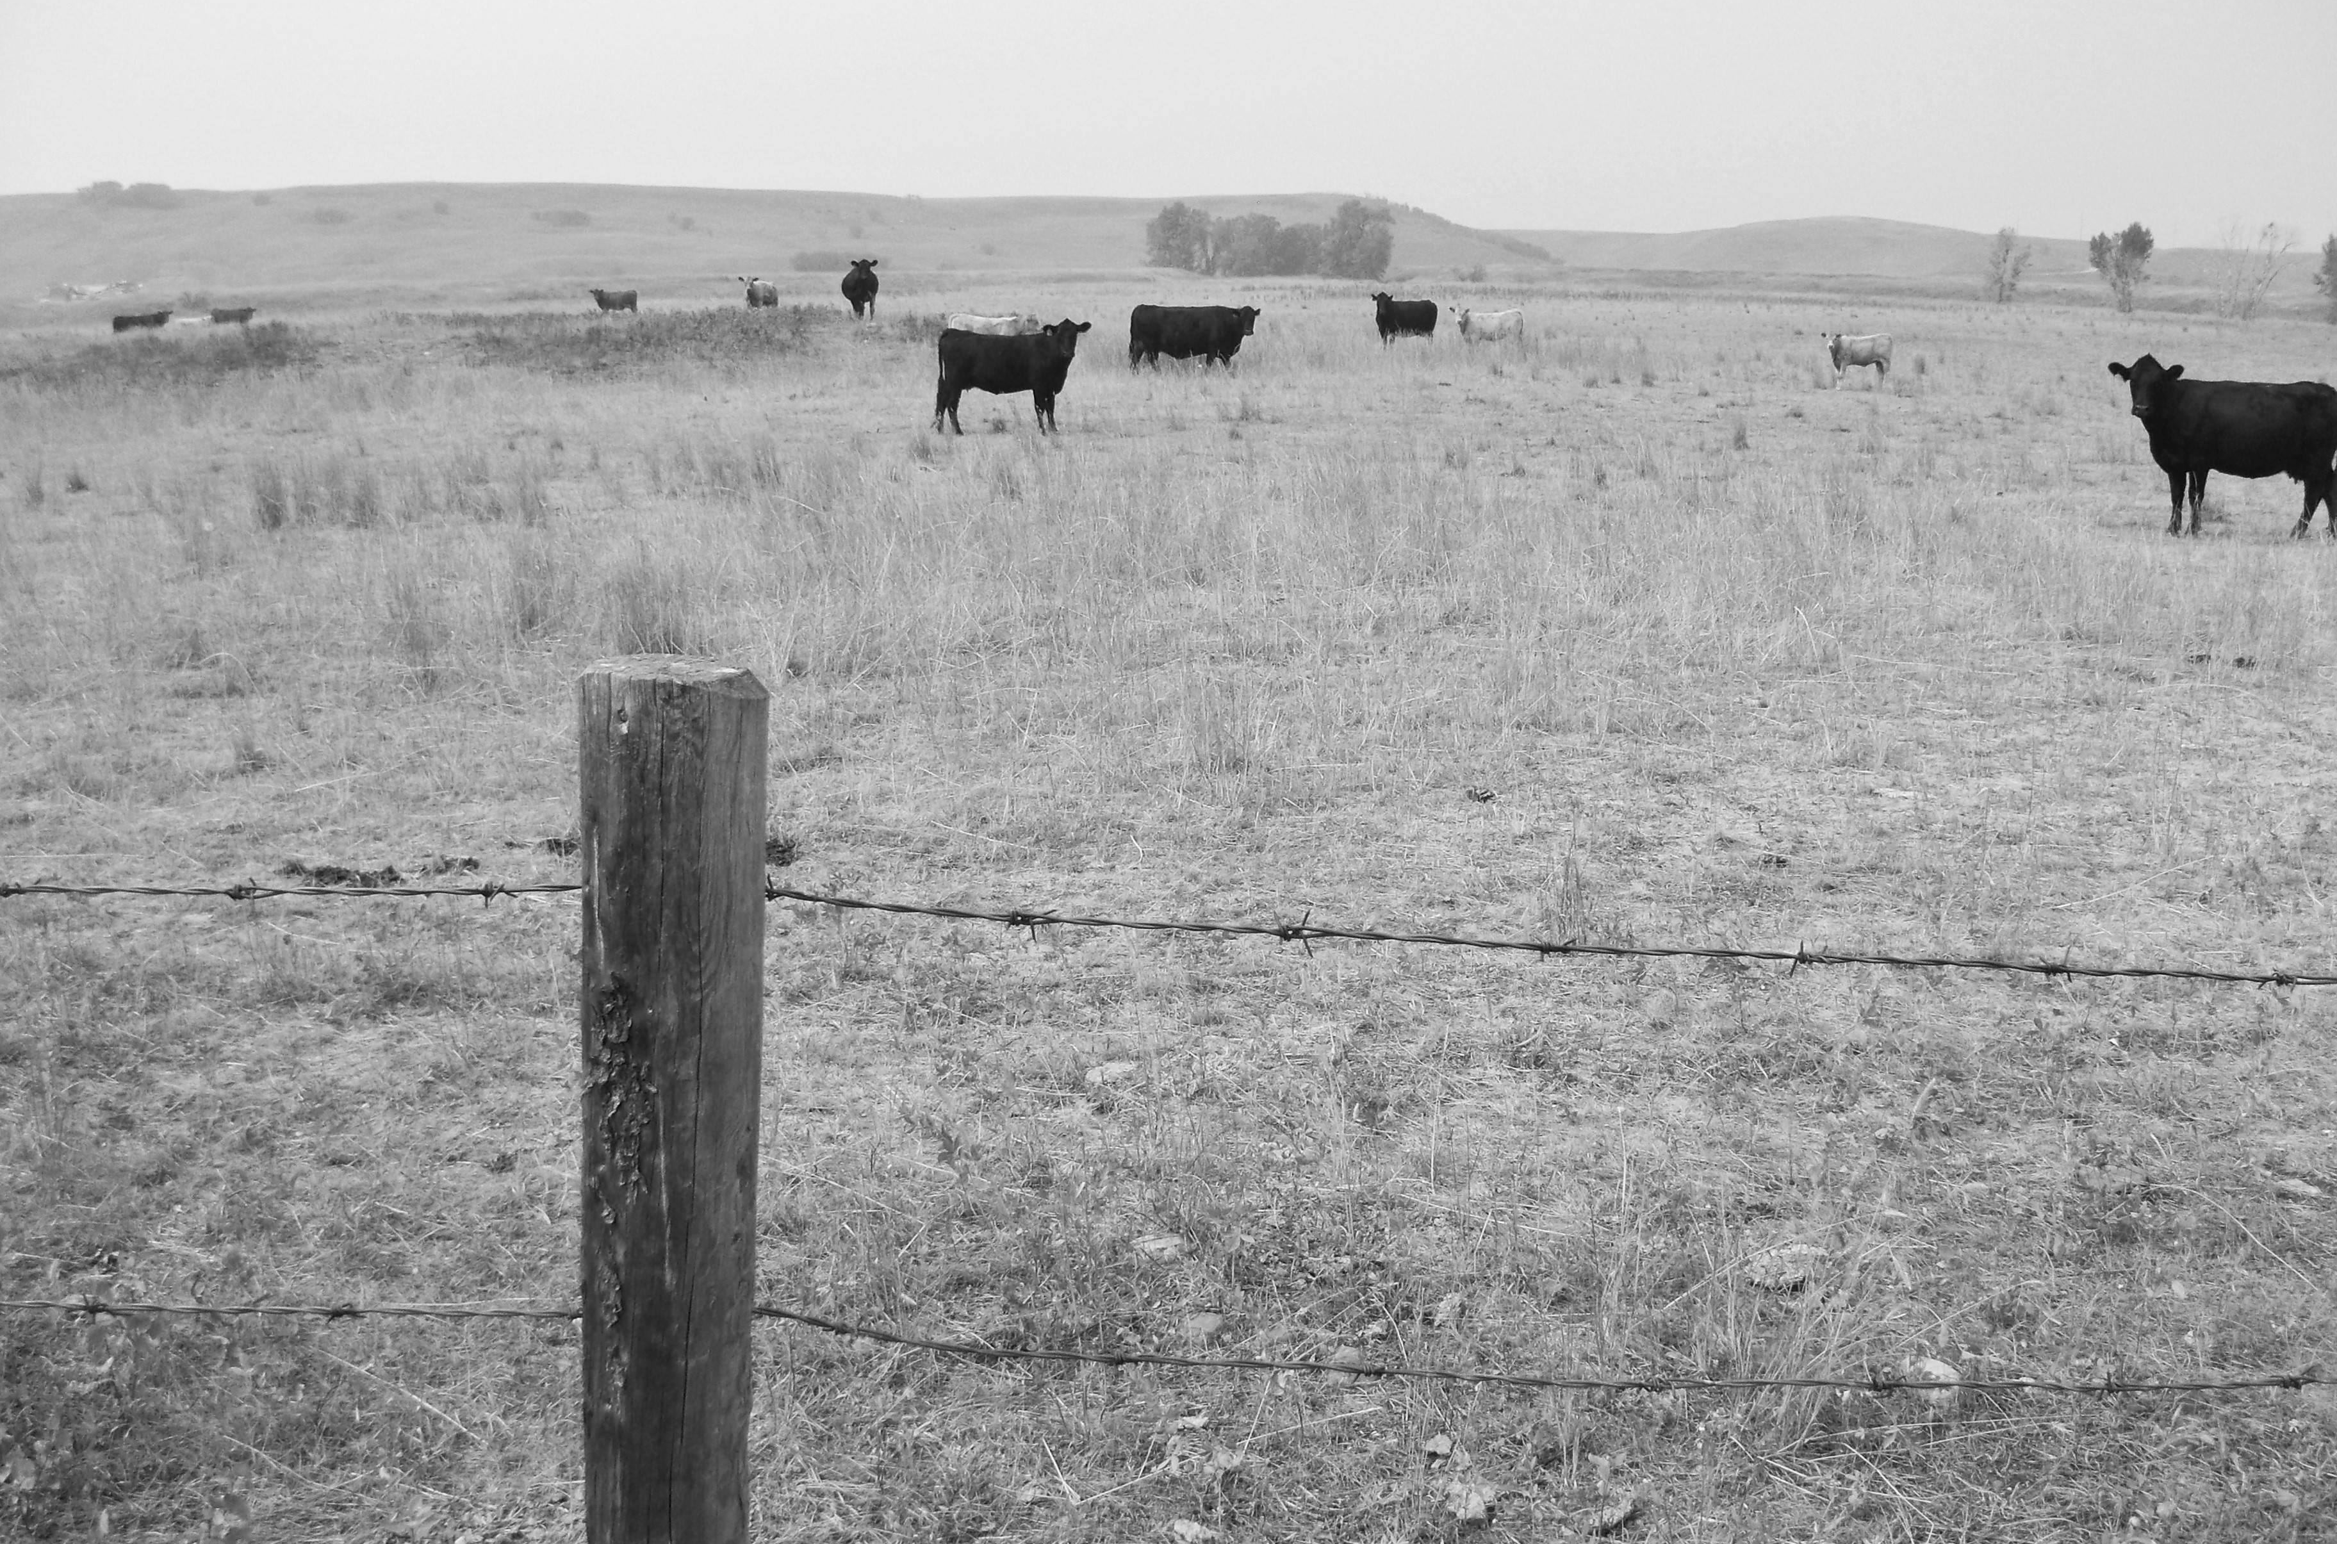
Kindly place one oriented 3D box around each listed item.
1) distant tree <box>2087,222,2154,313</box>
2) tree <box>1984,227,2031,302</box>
[{"bbox_3d":[73.021,-38.644,150.000,5.100,7.000,5.000,9,16,27],"label":"distant tree"},{"bbox_3d":[79.276,-47.919,185.000,4.500,7.100,4.500,9,16,27],"label":"tree"}]

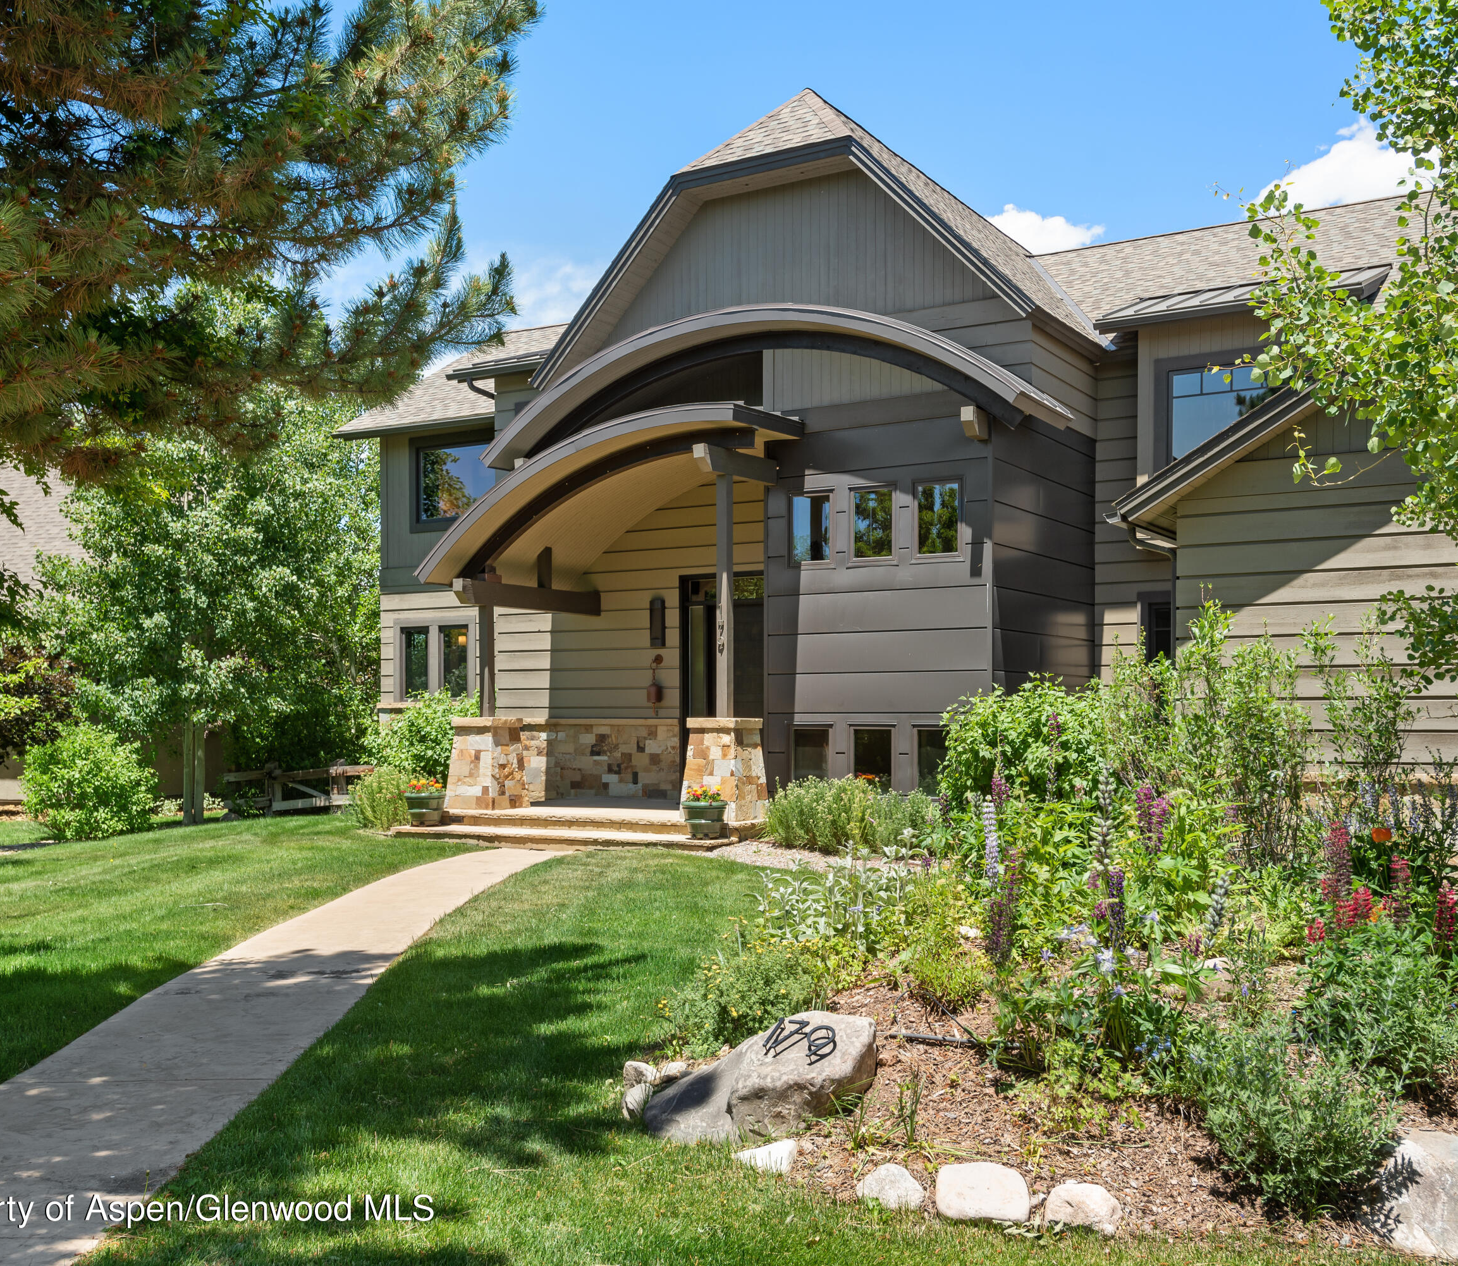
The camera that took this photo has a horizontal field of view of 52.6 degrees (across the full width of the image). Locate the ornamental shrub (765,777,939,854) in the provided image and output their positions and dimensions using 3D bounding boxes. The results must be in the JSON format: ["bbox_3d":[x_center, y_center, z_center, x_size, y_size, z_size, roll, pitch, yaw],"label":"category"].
[{"bbox_3d":[1.251,1.857,15.100,1.550,0.770,0.900,-1,-2,32],"label":"ornamental shrub"}]

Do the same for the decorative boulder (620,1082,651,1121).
[{"bbox_3d":[-0.334,1.679,5.300,0.110,0.125,0.120,-1,-2,32],"label":"decorative boulder"}]

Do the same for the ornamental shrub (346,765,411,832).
[{"bbox_3d":[-4.161,1.970,17.600,0.850,0.800,0.800,0,-2,0],"label":"ornamental shrub"}]

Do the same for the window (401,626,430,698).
[{"bbox_3d":[-4.863,0.460,22.900,0.550,1.120,0.120,-1,-2,32],"label":"window"}]

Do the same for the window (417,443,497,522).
[{"bbox_3d":[-4.104,-2.294,22.400,1.500,1.200,0.120,-1,-2,32],"label":"window"}]

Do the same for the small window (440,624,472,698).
[{"bbox_3d":[-4.168,0.429,22.500,0.570,1.120,0.120,-1,-2,32],"label":"small window"}]

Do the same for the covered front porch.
[{"bbox_3d":[-1.040,0.010,17.300,4.400,4.400,2.900,-1,-2,32],"label":"covered front porch"}]

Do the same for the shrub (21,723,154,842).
[{"bbox_3d":[-7.807,1.834,18.000,1.600,1.400,1.500,-1,-2,32],"label":"shrub"}]

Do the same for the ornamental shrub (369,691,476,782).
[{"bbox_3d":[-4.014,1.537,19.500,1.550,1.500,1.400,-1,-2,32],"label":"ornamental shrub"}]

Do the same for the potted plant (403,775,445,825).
[{"bbox_3d":[-3.461,1.906,16.800,0.460,0.530,0.460,0,-2,0],"label":"potted plant"}]

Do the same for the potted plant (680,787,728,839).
[{"bbox_3d":[-0.243,1.842,15.100,0.460,0.530,0.460,0,-2,0],"label":"potted plant"}]

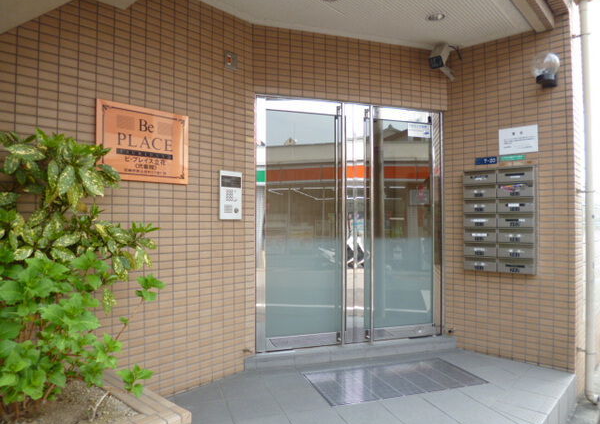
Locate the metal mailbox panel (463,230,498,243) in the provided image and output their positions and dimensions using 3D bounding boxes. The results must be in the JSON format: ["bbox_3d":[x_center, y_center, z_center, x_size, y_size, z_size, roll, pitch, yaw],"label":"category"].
[{"bbox_3d":[1.520,0.197,3.483,0.262,0.117,0.050,-1,-2,41],"label":"metal mailbox panel"}]

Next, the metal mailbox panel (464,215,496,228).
[{"bbox_3d":[1.528,0.081,3.524,0.262,0.110,0.030,-1,-2,41],"label":"metal mailbox panel"}]

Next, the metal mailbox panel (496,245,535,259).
[{"bbox_3d":[1.719,0.312,3.305,0.262,0.117,0.050,-1,-2,41],"label":"metal mailbox panel"}]

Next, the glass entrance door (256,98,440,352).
[{"bbox_3d":[0.467,0.099,3.522,1.707,2.011,0.110,0,-1,-18],"label":"glass entrance door"}]

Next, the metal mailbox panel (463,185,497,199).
[{"bbox_3d":[1.520,-0.161,3.492,0.262,0.117,0.050,-1,-2,41],"label":"metal mailbox panel"}]

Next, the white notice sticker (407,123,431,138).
[{"bbox_3d":[1.069,-0.729,3.745,0.230,0.117,0.010,0,-1,-18],"label":"white notice sticker"}]

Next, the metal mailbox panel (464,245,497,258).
[{"bbox_3d":[1.526,0.326,3.519,0.262,0.112,0.030,-1,-2,41],"label":"metal mailbox panel"}]

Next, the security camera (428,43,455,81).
[{"bbox_3d":[1.238,-1.241,3.578,0.116,0.318,0.290,-1,40,37],"label":"security camera"}]

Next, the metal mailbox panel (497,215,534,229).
[{"bbox_3d":[1.732,0.073,3.344,0.270,0.109,0.030,-1,-2,41],"label":"metal mailbox panel"}]

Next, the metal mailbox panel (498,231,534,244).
[{"bbox_3d":[1.719,0.192,3.308,0.262,0.117,0.050,-1,-2,41],"label":"metal mailbox panel"}]

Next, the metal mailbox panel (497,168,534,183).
[{"bbox_3d":[1.719,-0.285,3.319,0.262,0.117,0.050,-1,-2,41],"label":"metal mailbox panel"}]

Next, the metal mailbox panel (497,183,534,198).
[{"bbox_3d":[1.719,-0.165,3.316,0.262,0.117,0.050,-1,-2,41],"label":"metal mailbox panel"}]

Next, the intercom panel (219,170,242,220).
[{"bbox_3d":[-0.513,-0.121,3.041,0.030,0.349,0.204,-1,-2,43],"label":"intercom panel"}]

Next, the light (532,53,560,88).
[{"bbox_3d":[1.869,-1.079,3.154,0.185,0.254,0.215,-1,-2,41],"label":"light"}]

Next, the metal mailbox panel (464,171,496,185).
[{"bbox_3d":[1.531,-0.291,3.530,0.263,0.114,0.030,-1,-2,41],"label":"metal mailbox panel"}]

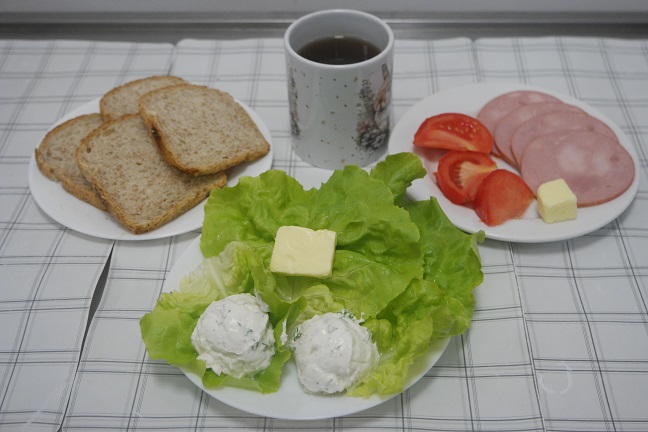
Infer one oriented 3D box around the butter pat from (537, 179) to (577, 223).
[{"bbox_3d":[0.169,-0.009,0.574,0.021,0.021,0.021,-13,44,-2],"label":"butter pat"}]

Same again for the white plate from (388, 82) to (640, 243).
[{"bbox_3d":[0.148,-0.042,0.624,0.190,0.020,0.190,-1,45,1],"label":"white plate"}]

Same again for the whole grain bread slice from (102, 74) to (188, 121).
[{"bbox_3d":[-0.136,-0.074,0.645,0.078,0.011,0.105,-16,52,-14],"label":"whole grain bread slice"}]

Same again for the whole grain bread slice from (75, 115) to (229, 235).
[{"bbox_3d":[-0.136,-0.036,0.602,0.082,0.011,0.105,-32,62,-30],"label":"whole grain bread slice"}]

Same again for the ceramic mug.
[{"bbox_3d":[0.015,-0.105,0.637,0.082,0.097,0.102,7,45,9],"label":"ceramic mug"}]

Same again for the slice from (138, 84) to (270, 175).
[{"bbox_3d":[-0.093,-0.069,0.621,0.074,0.011,0.105,-15,48,-25],"label":"slice"}]

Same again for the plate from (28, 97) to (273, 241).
[{"bbox_3d":[-0.135,-0.041,0.630,0.188,0.020,0.188,-1,45,1],"label":"plate"}]

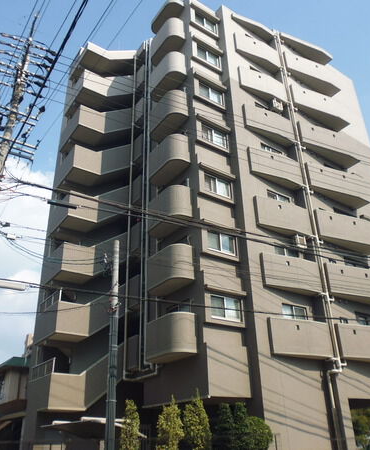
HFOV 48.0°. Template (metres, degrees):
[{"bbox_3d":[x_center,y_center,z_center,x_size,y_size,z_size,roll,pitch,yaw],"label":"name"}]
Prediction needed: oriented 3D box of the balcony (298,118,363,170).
[{"bbox_3d":[8.139,-4.624,23.676,4.277,1.372,0.910,15,-32,-30],"label":"balcony"}]

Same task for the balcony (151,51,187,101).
[{"bbox_3d":[-0.972,-8.044,22.630,1.008,1.400,2.422,15,-32,-30],"label":"balcony"}]

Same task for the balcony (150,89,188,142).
[{"bbox_3d":[-0.897,-5.550,21.359,1.008,1.400,2.422,15,-32,-30],"label":"balcony"}]

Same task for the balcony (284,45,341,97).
[{"bbox_3d":[7.990,-9.611,26.219,4.277,1.372,0.910,15,-32,-30],"label":"balcony"}]

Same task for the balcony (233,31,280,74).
[{"bbox_3d":[4.365,-10.286,24.682,3.192,1.372,0.602,15,-32,-30],"label":"balcony"}]

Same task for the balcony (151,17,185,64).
[{"bbox_3d":[-0.944,-10.568,23.829,1.041,1.400,2.296,15,-32,-30],"label":"balcony"}]

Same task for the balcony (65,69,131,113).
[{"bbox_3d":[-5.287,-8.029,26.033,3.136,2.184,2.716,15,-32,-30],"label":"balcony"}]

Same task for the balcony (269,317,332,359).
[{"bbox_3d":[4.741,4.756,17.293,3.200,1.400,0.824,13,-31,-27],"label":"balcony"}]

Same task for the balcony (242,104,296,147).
[{"bbox_3d":[4.514,-5.299,22.139,3.192,1.372,0.602,15,-32,-30],"label":"balcony"}]

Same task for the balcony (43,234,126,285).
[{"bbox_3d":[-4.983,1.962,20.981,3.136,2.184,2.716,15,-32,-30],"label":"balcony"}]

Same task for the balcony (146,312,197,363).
[{"bbox_3d":[-0.599,4.424,16.273,1.008,1.400,2.422,15,-32,-30],"label":"balcony"}]

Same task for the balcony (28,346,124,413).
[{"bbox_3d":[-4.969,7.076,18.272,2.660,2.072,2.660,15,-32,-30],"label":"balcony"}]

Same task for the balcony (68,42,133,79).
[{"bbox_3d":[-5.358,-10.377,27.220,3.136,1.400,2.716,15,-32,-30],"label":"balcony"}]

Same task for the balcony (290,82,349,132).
[{"bbox_3d":[8.038,-7.110,25.062,4.273,1.400,0.979,13,-31,-27],"label":"balcony"}]

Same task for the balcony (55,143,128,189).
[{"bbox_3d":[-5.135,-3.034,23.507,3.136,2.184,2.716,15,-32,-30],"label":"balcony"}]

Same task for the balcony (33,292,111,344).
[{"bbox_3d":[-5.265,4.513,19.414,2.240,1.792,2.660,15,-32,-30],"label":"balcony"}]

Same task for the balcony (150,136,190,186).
[{"bbox_3d":[-0.716,-3.074,20.040,1.041,1.400,2.296,15,-32,-30],"label":"balcony"}]

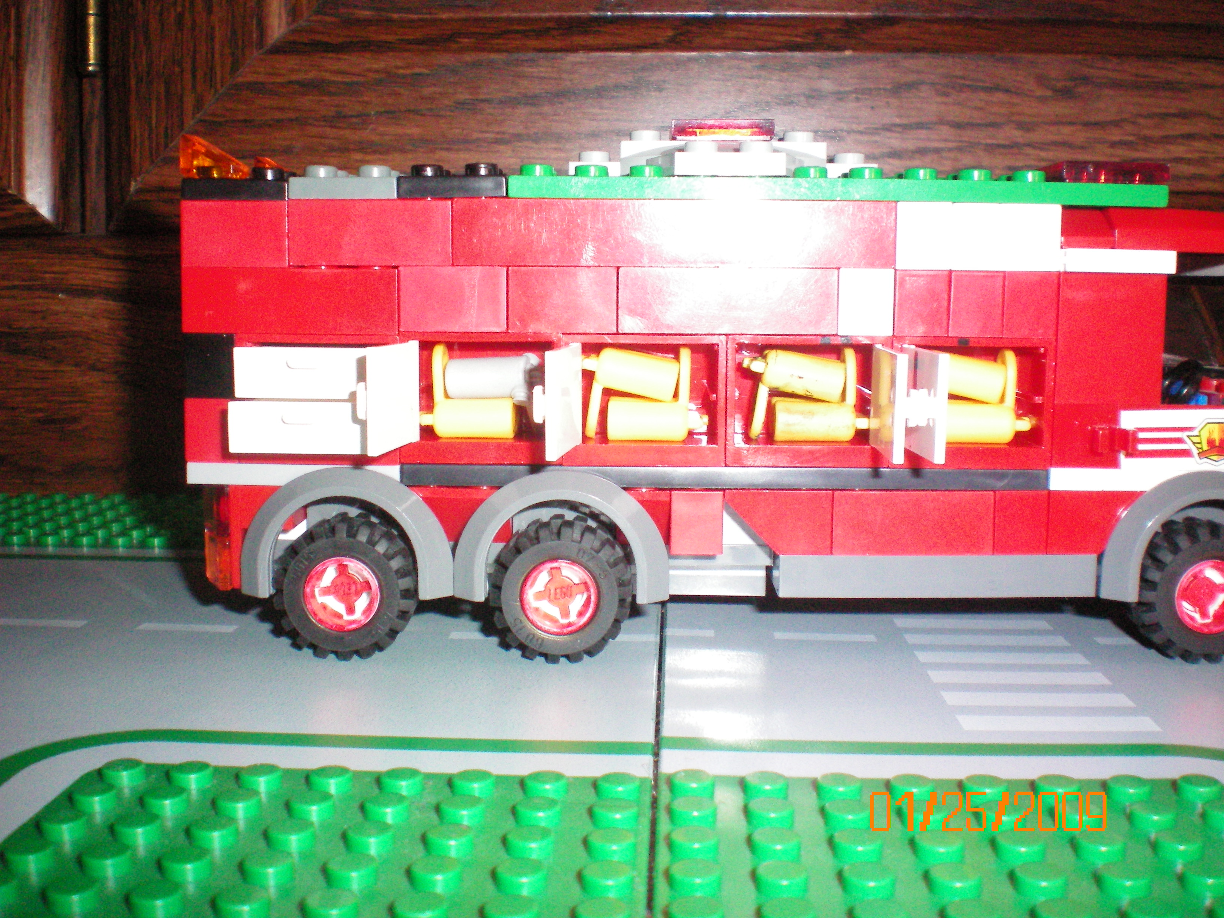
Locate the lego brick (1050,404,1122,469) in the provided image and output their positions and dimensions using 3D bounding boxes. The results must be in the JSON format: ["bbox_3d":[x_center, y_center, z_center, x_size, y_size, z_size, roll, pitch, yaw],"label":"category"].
[{"bbox_3d":[0.069,-0.004,0.198,0.011,0.010,0.008,1,7,1],"label":"lego brick"}]

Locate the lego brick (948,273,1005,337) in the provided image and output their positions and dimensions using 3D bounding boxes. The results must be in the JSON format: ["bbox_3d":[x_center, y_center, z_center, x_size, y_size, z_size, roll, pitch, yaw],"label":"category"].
[{"bbox_3d":[0.053,-0.023,0.198,0.008,0.010,0.008,0,7,1],"label":"lego brick"}]

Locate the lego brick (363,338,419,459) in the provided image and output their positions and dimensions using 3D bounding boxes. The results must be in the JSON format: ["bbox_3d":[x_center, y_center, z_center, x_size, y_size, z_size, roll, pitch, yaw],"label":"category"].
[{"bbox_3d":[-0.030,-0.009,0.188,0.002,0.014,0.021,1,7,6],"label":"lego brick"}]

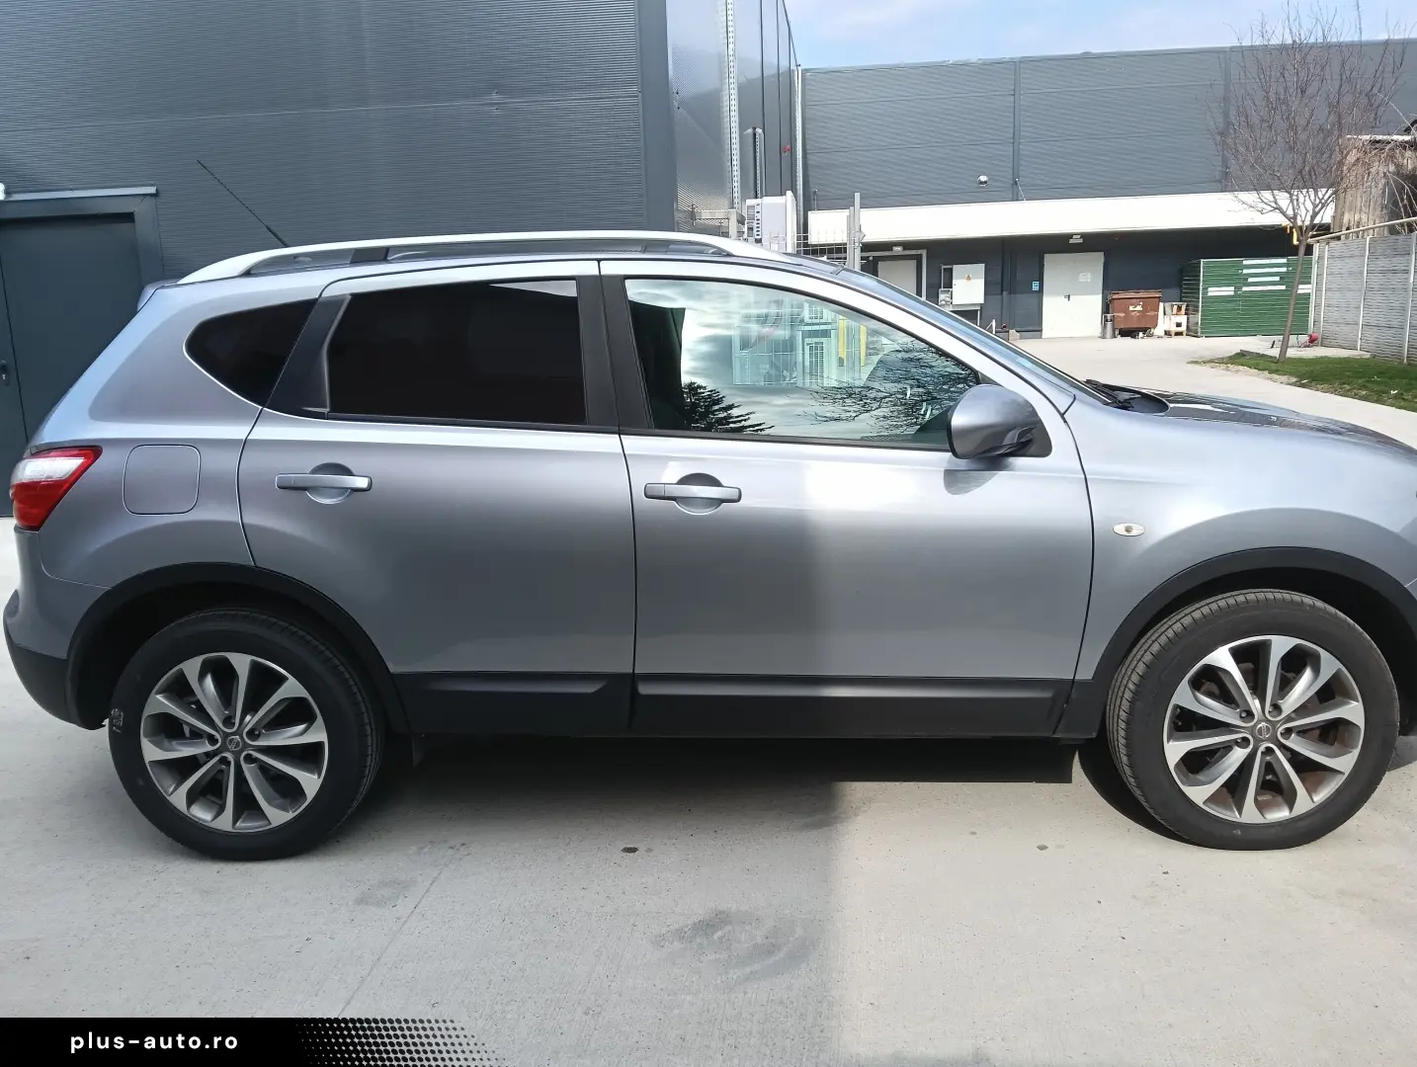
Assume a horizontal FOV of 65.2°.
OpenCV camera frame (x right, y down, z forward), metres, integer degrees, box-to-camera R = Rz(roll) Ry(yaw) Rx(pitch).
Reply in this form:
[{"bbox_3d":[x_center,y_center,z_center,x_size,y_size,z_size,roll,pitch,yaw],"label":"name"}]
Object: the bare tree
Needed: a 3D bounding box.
[{"bbox_3d":[10.197,-5.837,18.674,3.150,5.800,3.100,4,12,28],"label":"bare tree"}]

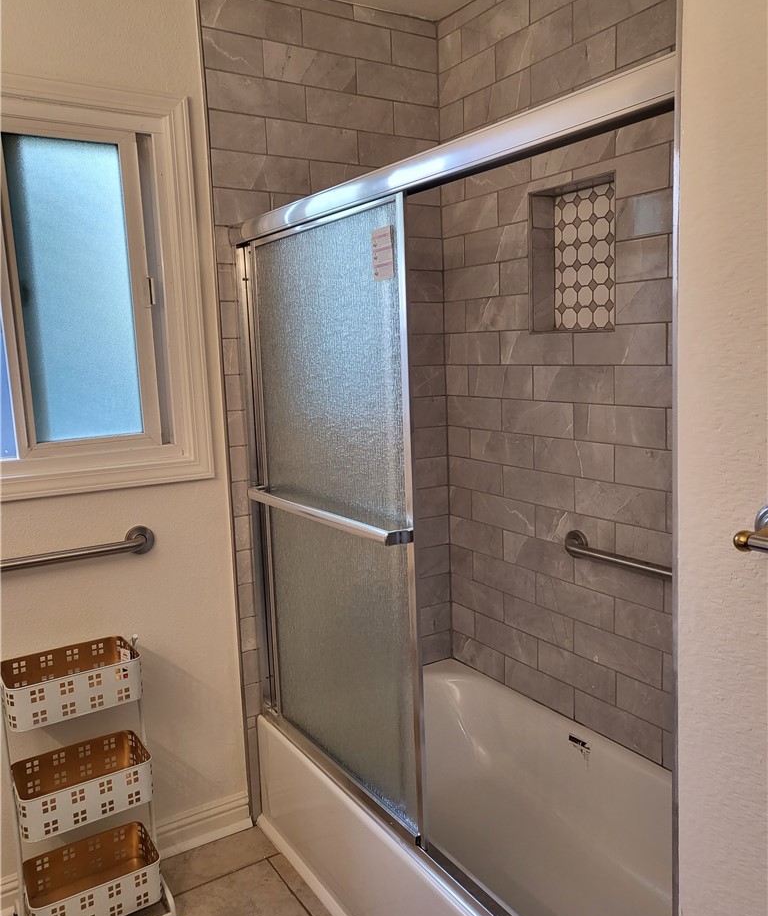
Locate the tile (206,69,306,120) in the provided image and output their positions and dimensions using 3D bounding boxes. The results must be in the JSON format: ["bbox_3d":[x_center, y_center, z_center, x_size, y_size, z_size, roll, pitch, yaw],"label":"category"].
[{"bbox_3d":[-0.353,-1.008,2.151,0.298,0.101,0.009,-7,9,-32],"label":"tile"}]

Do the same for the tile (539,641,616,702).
[{"bbox_3d":[0.563,0.624,2.275,0.009,0.101,0.304,-7,9,-32],"label":"tile"}]

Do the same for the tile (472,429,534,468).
[{"bbox_3d":[0.367,-0.029,2.400,0.009,0.101,0.299,-7,9,-32],"label":"tile"}]

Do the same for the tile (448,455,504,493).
[{"bbox_3d":[0.300,0.060,2.525,0.009,0.101,0.275,-7,9,-32],"label":"tile"}]

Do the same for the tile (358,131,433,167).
[{"bbox_3d":[0.051,-0.961,2.429,0.303,0.100,0.010,-7,9,-32],"label":"tile"}]

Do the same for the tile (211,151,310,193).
[{"bbox_3d":[-0.344,-0.803,2.175,0.299,0.100,0.010,-7,10,-33],"label":"tile"}]

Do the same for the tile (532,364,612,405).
[{"bbox_3d":[0.532,-0.206,2.158,0.009,0.101,0.304,-7,9,-32],"label":"tile"}]

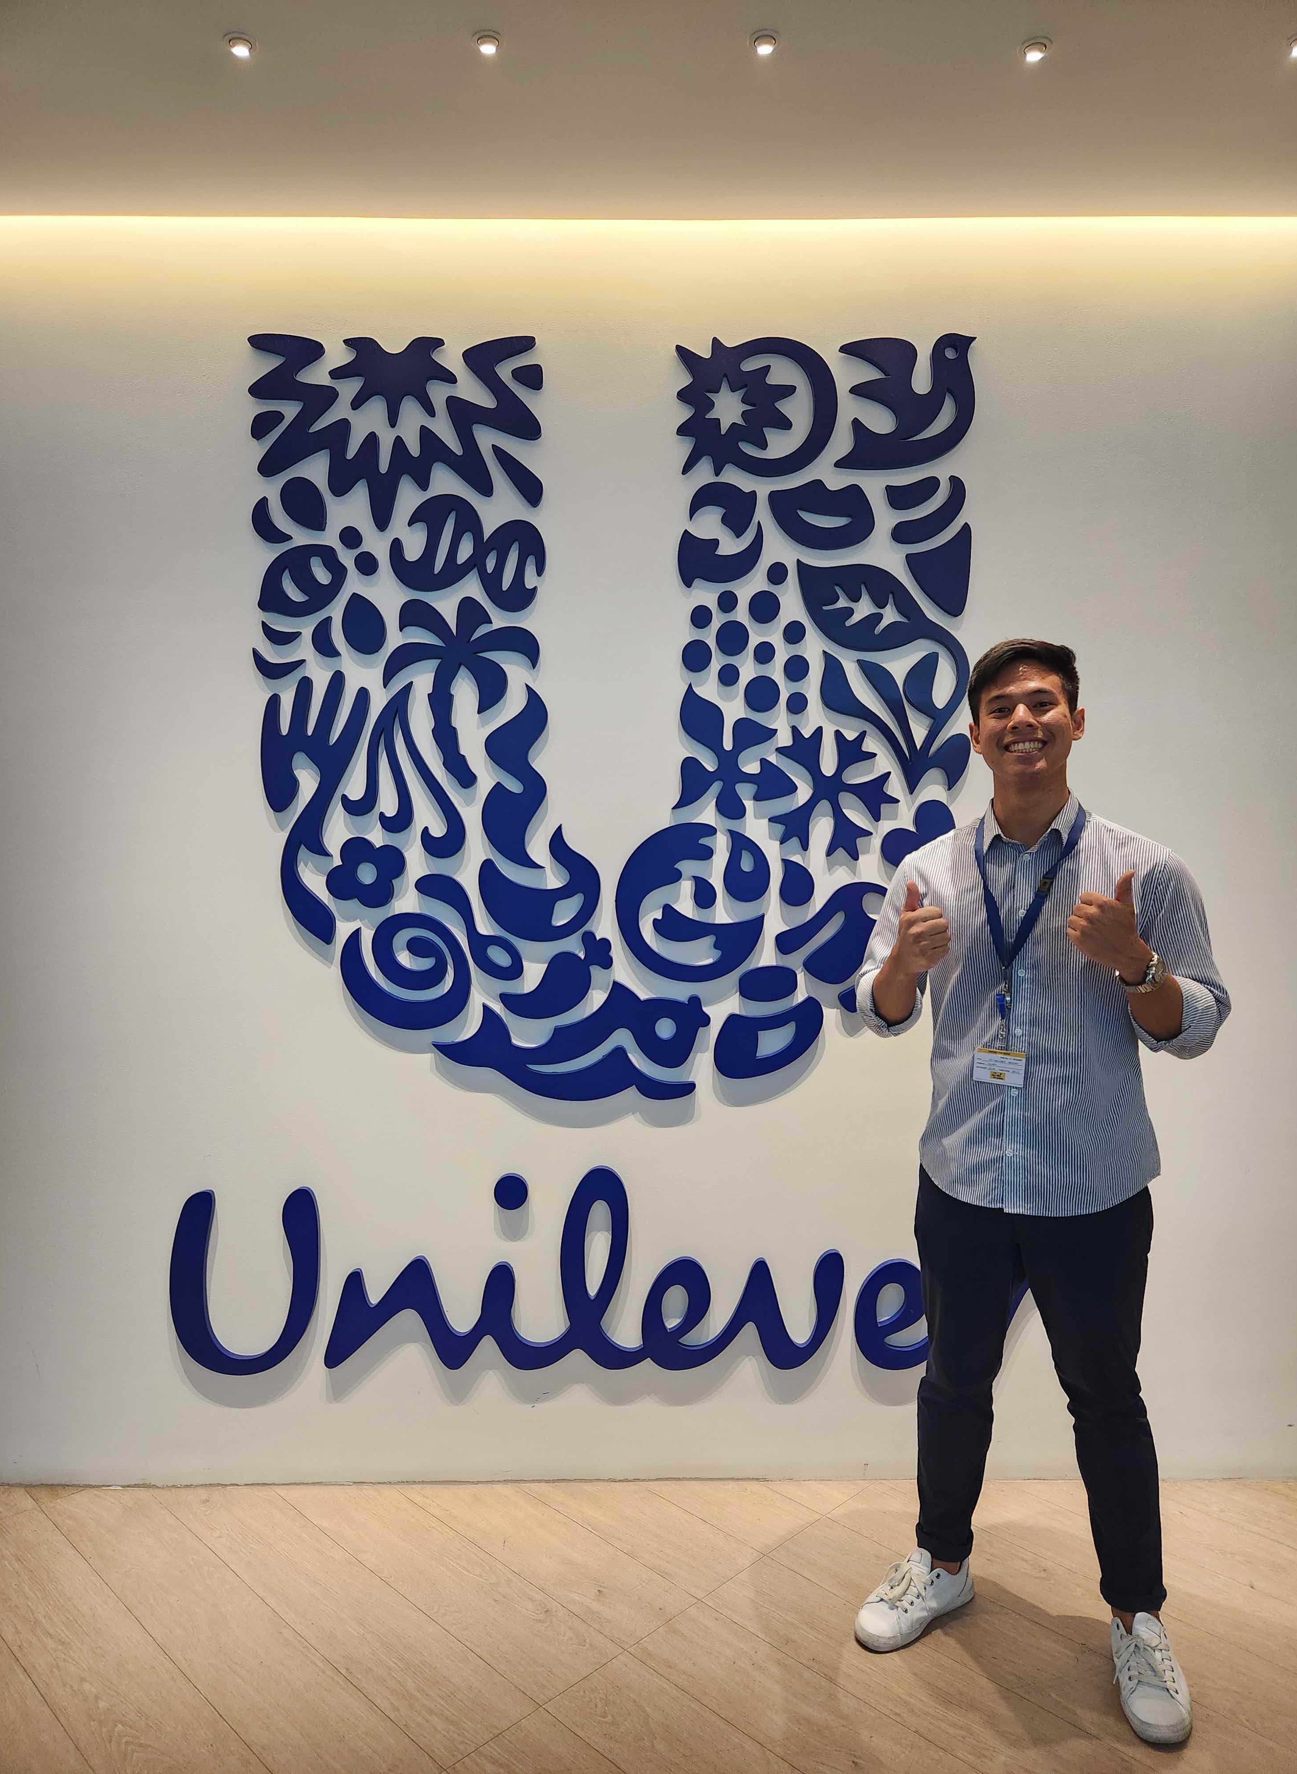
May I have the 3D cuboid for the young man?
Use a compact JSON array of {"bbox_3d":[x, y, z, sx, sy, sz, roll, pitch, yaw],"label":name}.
[{"bbox_3d":[0.640,0.458,1.998,0.620,1.765,0.380,2,3,30],"label":"young man"}]

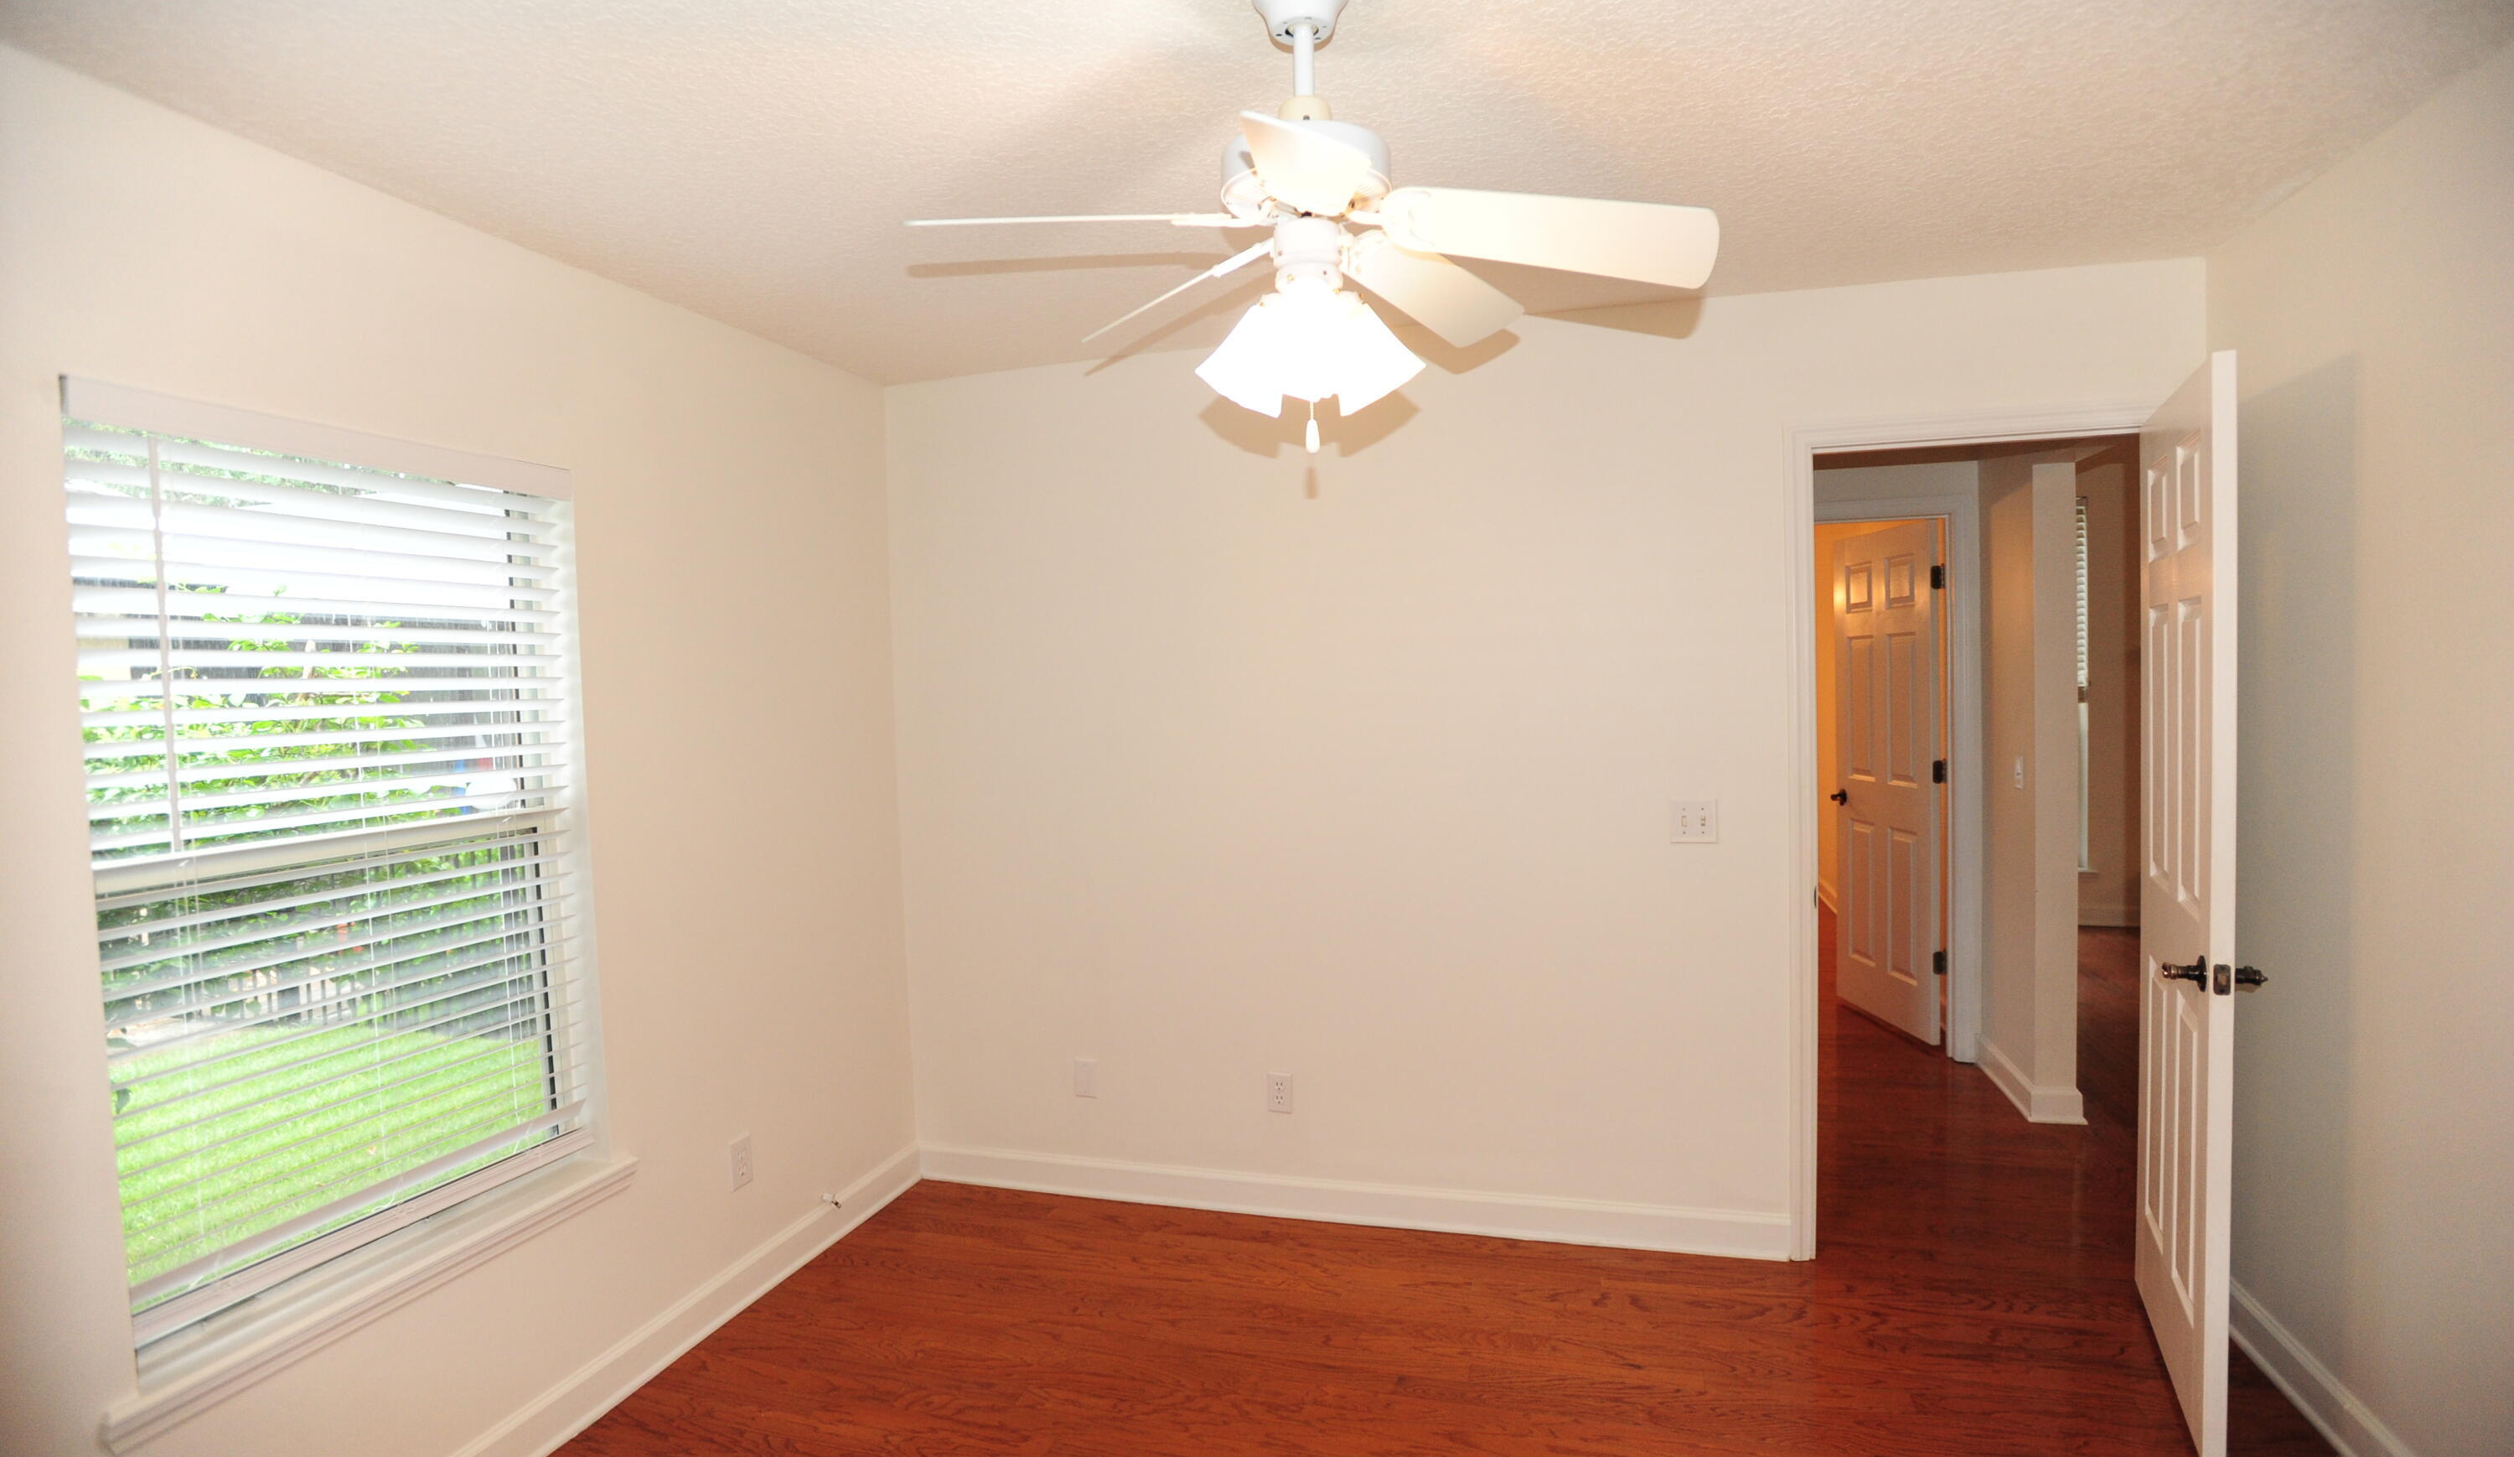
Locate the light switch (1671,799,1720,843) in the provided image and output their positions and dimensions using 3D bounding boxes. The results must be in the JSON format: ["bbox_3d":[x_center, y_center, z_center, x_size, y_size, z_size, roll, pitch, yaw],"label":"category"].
[{"bbox_3d":[1.115,0.238,3.021,0.116,0.114,0.016,-1,3,16],"label":"light switch"}]

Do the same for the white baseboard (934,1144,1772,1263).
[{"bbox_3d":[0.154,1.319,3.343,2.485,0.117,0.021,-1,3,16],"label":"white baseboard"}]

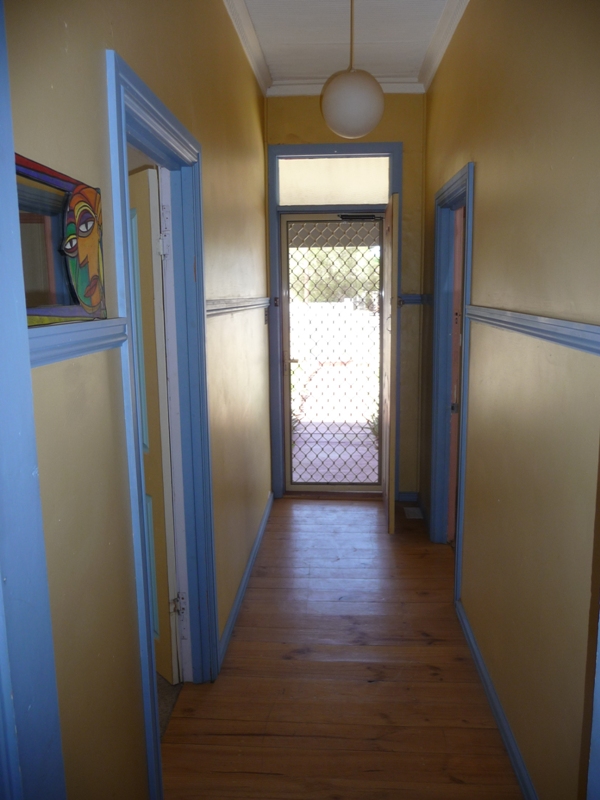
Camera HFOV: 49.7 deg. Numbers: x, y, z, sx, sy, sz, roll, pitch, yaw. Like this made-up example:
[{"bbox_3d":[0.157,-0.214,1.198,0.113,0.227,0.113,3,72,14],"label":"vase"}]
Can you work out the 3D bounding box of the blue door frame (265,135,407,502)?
[{"bbox_3d":[0.261,-0.525,4.718,0.933,2.537,0.123,0,10,4],"label":"blue door frame"}]

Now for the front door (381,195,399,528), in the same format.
[{"bbox_3d":[0.597,-0.235,4.324,0.040,2.086,0.784,0,10,4],"label":"front door"}]

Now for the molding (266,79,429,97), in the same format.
[{"bbox_3d":[0.311,-2.122,4.385,1.087,0.090,0.070,0,10,4],"label":"molding"}]

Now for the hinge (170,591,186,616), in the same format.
[{"bbox_3d":[-0.483,0.812,2.575,0.064,0.099,0.026,0,10,4],"label":"hinge"}]

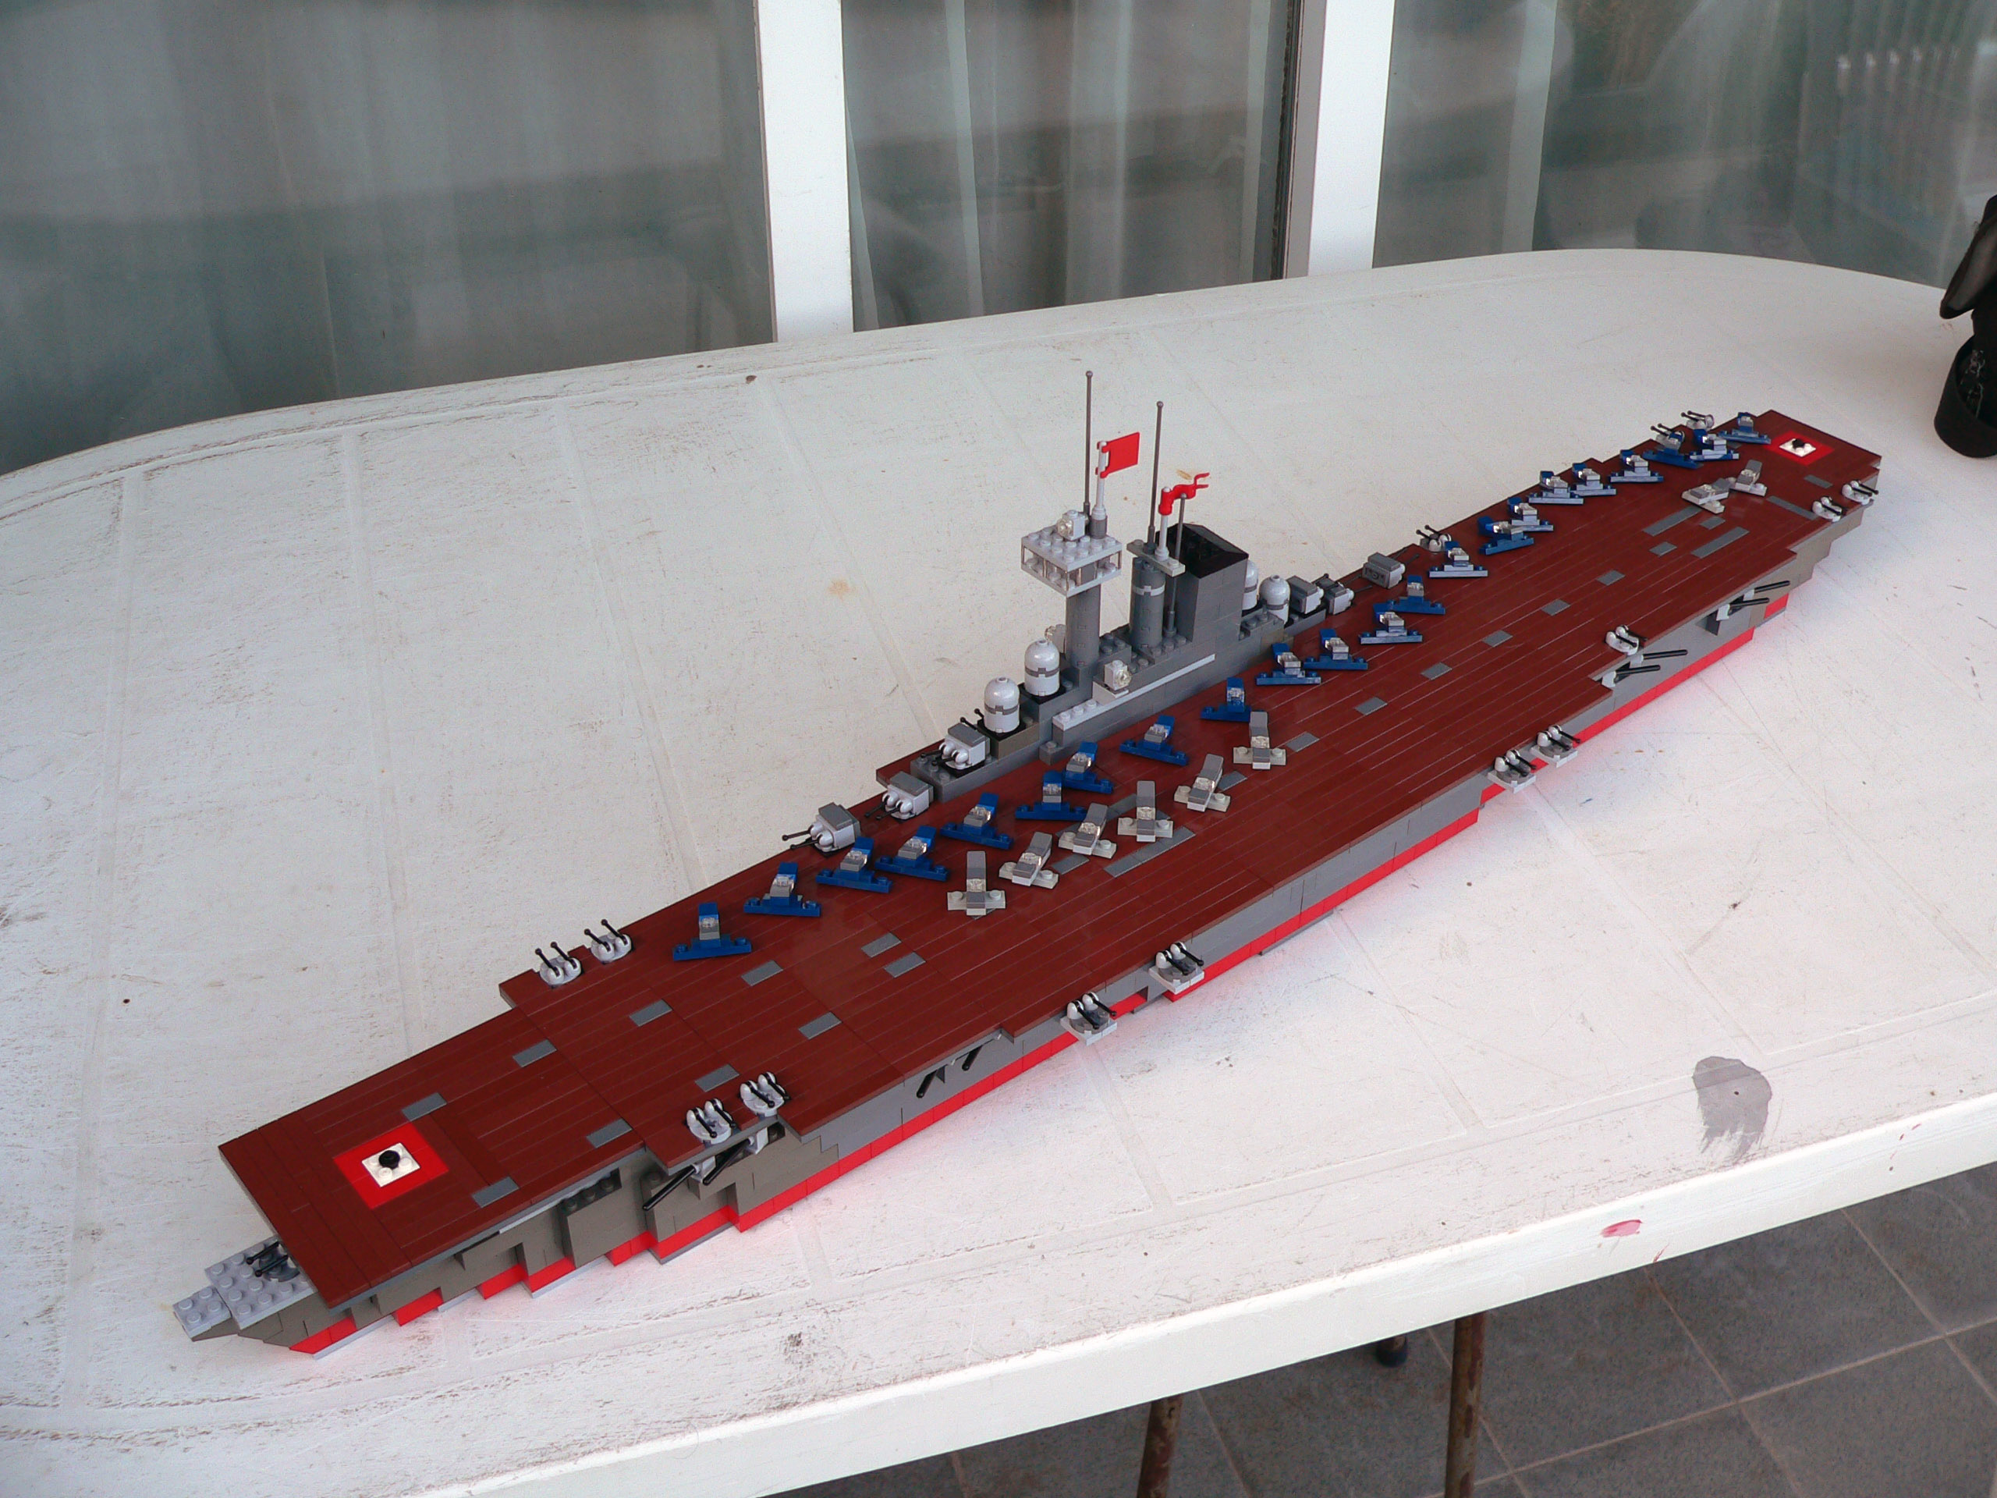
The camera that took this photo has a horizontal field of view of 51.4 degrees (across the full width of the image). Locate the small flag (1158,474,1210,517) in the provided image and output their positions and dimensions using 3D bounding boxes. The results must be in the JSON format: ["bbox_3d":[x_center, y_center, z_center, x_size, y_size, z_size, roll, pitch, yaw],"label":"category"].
[{"bbox_3d":[0.083,-0.114,0.923,0.032,0.010,0.007,-26,43,-32],"label":"small flag"}]

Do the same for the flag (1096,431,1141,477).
[{"bbox_3d":[0.052,-0.128,0.906,0.023,0.016,0.005,-23,41,-30],"label":"flag"}]

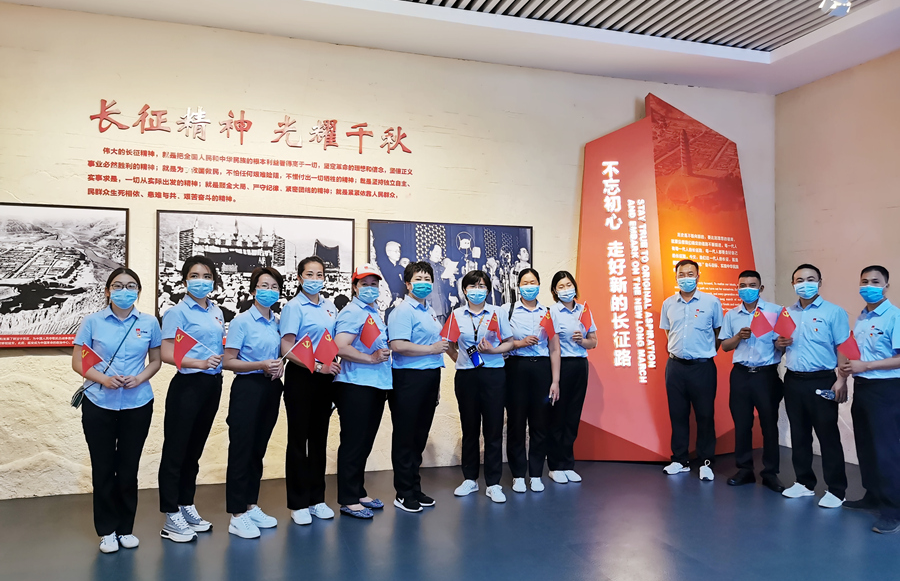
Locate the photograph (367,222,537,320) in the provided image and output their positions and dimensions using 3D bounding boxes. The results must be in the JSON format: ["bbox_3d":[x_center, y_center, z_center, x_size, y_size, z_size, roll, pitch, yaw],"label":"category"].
[{"bbox_3d":[0.024,-0.070,5.993,1.476,1.000,0.045,1,-1,-18],"label":"photograph"}]

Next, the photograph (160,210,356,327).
[{"bbox_3d":[-1.495,-0.088,5.502,1.495,1.000,0.045,1,-1,-18],"label":"photograph"}]

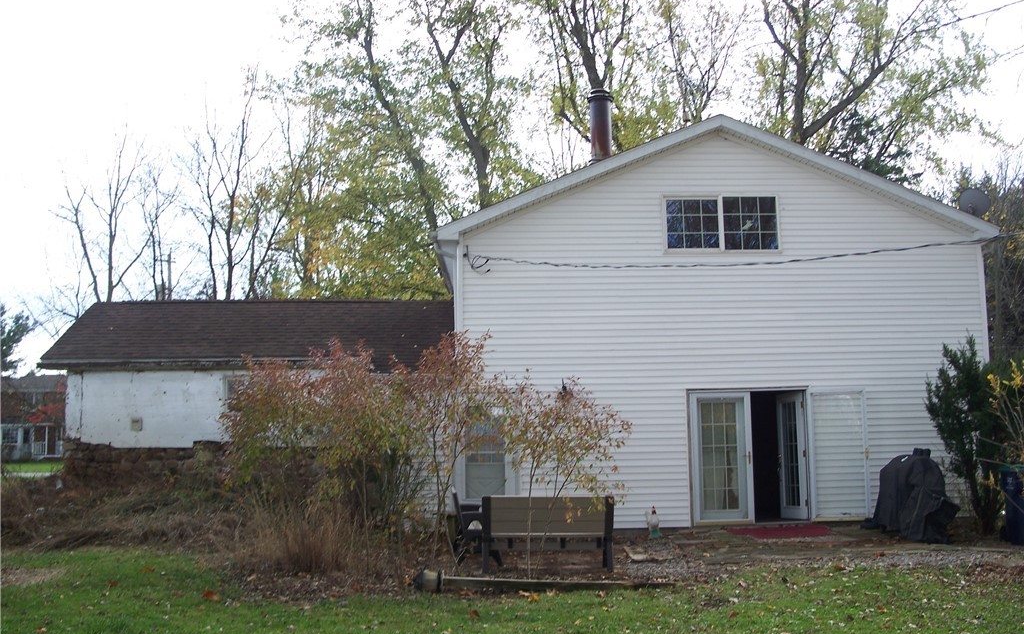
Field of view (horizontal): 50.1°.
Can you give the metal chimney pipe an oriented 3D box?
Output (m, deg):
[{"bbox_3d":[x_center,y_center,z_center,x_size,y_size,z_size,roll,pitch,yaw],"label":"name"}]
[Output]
[{"bbox_3d":[1.512,-3.221,18.800,0.380,1.450,0.380,-1,-6,-2],"label":"metal chimney pipe"}]

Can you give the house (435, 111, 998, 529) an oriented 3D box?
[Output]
[{"bbox_3d":[3.229,0.434,21.406,9.180,6.660,7.800,-1,-6,-2],"label":"house"}]

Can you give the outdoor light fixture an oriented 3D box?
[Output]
[{"bbox_3d":[-0.950,2.961,12.300,0.340,0.250,0.250,-1,-6,-2],"label":"outdoor light fixture"}]

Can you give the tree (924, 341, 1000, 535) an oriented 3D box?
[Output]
[{"bbox_3d":[6.972,1.814,16.900,1.100,3.000,1.100,-1,-6,-2],"label":"tree"}]

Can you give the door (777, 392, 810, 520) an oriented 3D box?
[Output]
[{"bbox_3d":[4.674,2.308,18.163,0.050,2.040,0.860,0,-6,-14],"label":"door"}]

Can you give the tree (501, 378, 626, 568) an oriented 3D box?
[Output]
[{"bbox_3d":[0.607,1.856,12.900,1.450,2.250,1.400,-1,-6,-2],"label":"tree"}]

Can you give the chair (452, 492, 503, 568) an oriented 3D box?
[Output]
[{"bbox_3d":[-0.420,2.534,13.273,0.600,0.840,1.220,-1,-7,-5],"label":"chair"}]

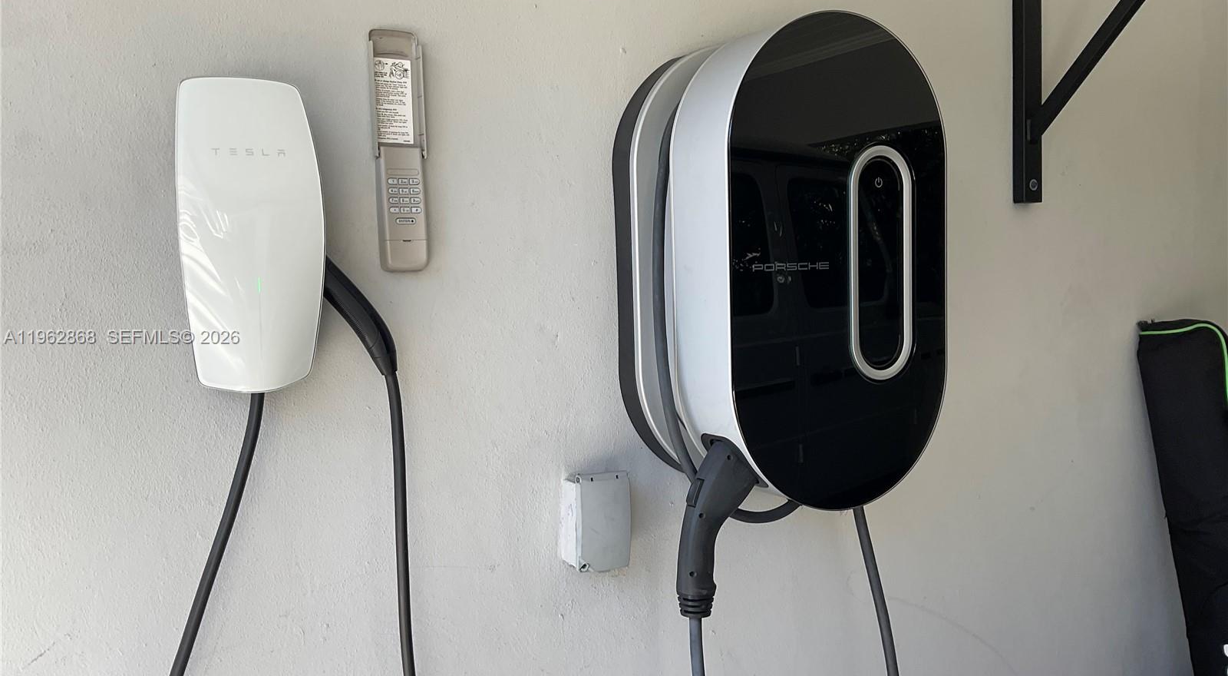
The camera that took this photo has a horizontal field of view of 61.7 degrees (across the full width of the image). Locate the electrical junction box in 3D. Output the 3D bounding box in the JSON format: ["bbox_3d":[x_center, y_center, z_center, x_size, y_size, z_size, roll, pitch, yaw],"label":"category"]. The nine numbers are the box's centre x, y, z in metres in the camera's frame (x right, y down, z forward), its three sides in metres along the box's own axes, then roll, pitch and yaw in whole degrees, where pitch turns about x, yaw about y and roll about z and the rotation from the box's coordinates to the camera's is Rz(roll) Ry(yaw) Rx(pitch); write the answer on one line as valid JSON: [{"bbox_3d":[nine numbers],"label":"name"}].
[{"bbox_3d":[-0.025,0.253,1.446,0.079,0.132,0.056,-4,4,-30],"label":"electrical junction box"}]

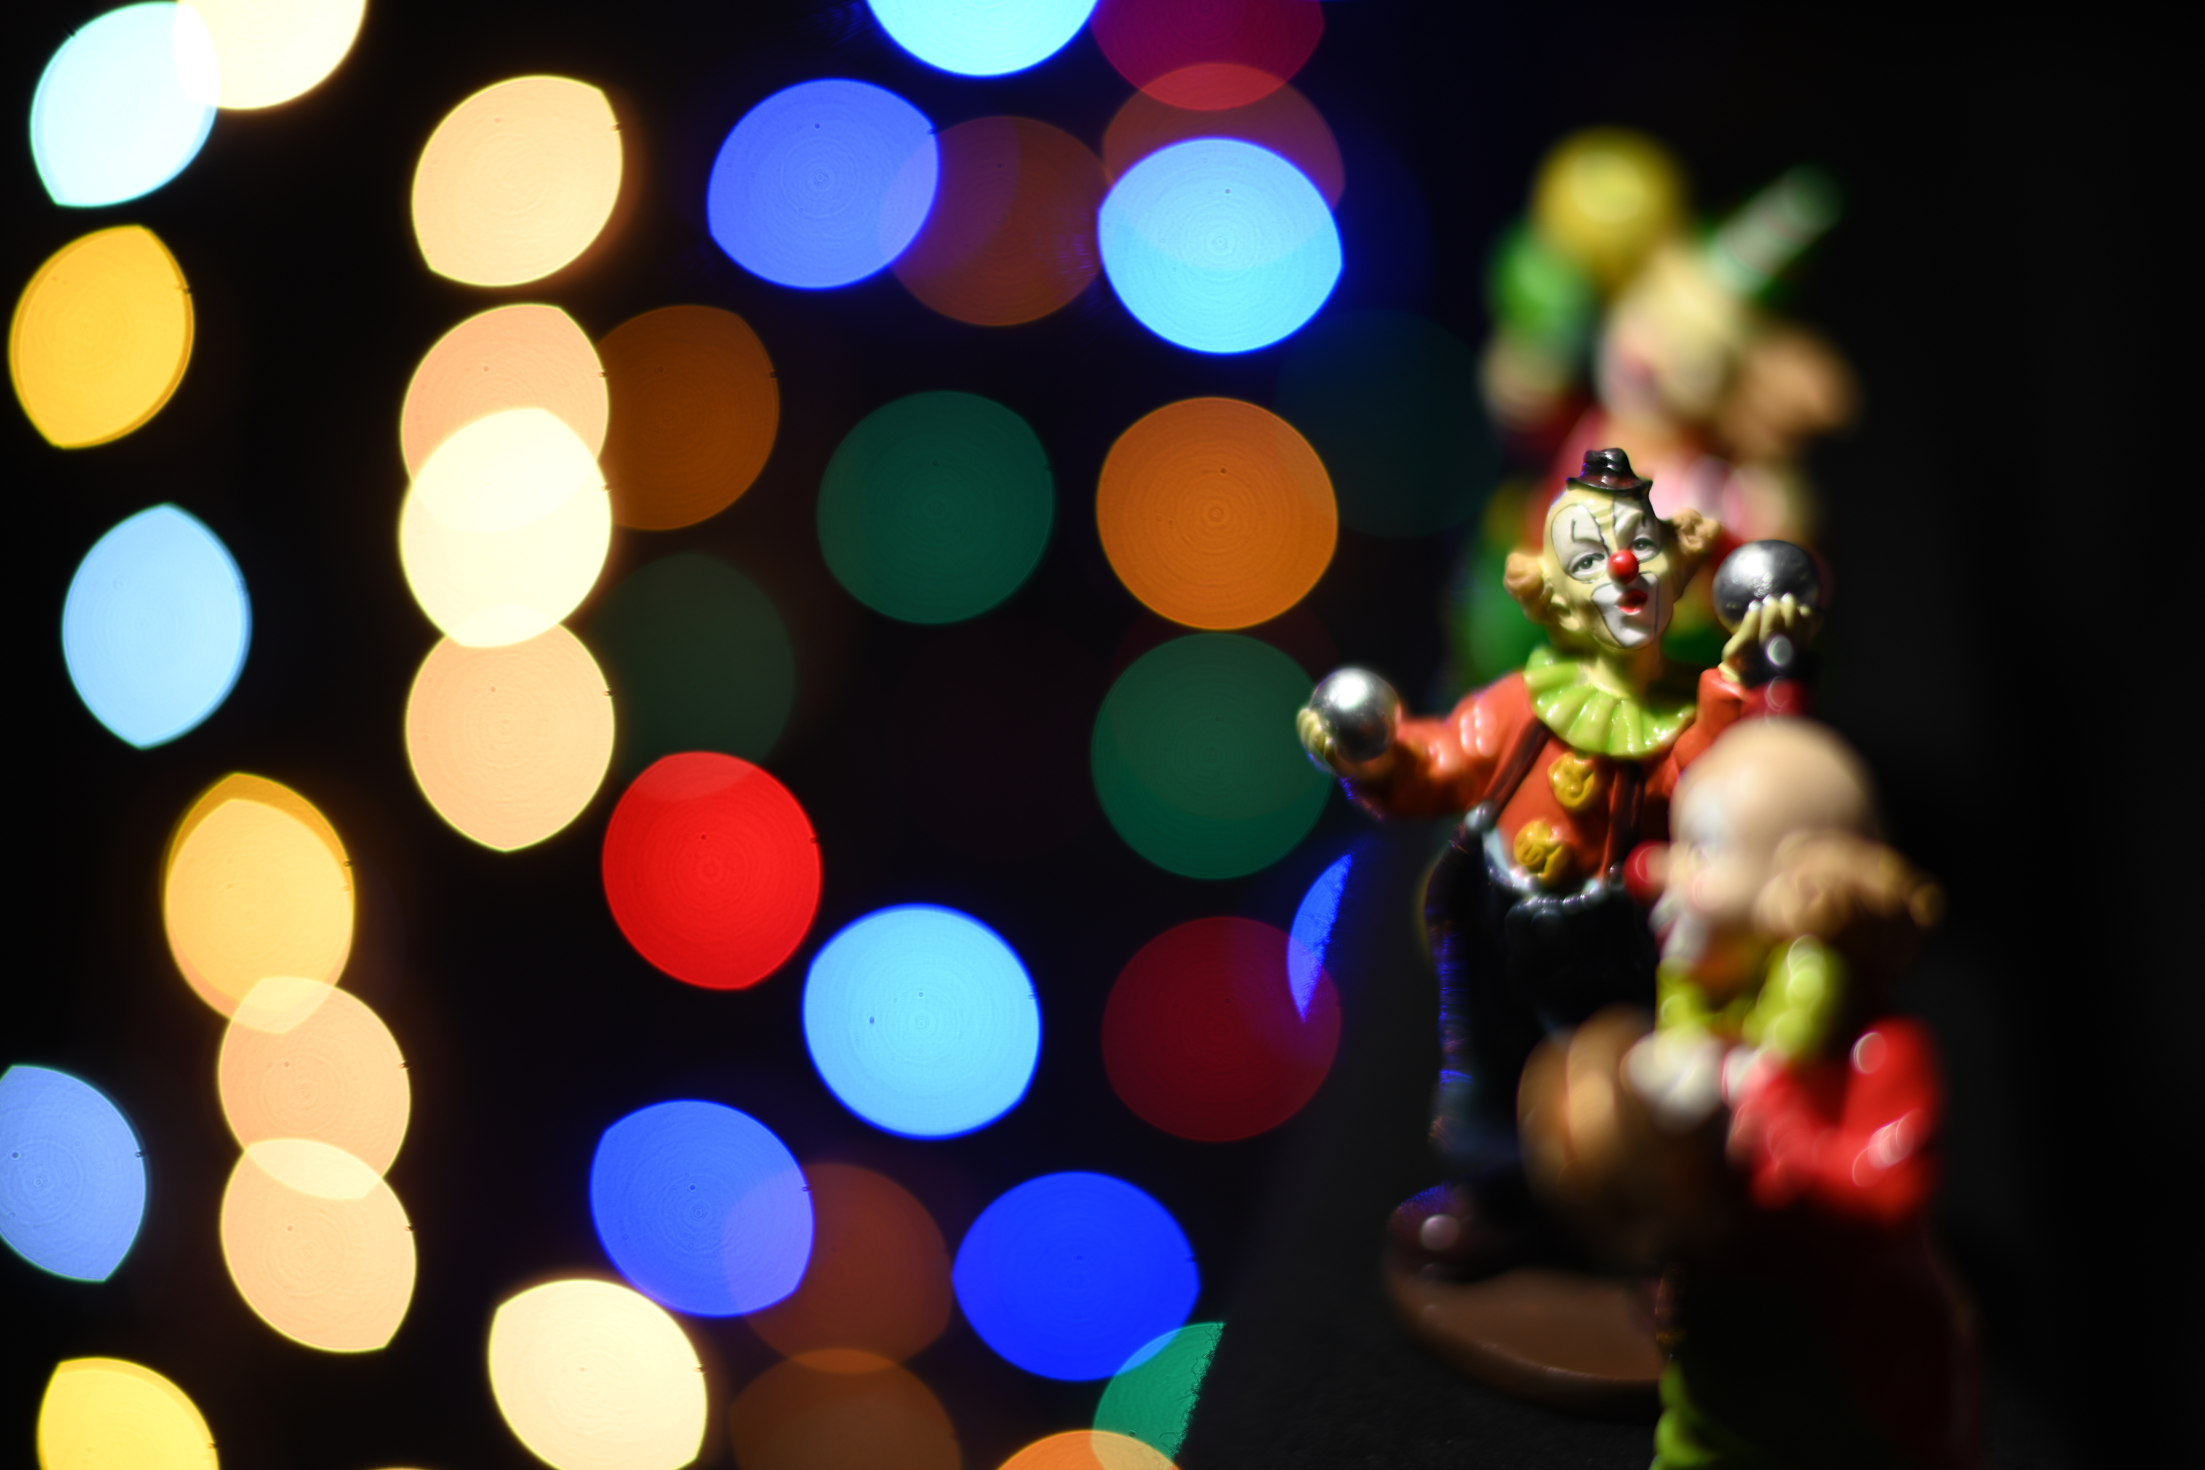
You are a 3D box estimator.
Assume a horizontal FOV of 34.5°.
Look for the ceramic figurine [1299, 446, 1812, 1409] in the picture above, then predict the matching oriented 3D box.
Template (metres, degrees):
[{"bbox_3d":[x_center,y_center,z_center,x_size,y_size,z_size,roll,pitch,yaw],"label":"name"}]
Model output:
[{"bbox_3d":[0.070,0.021,0.512,0.075,0.131,0.062,6,19,17],"label":"ceramic figurine"}]

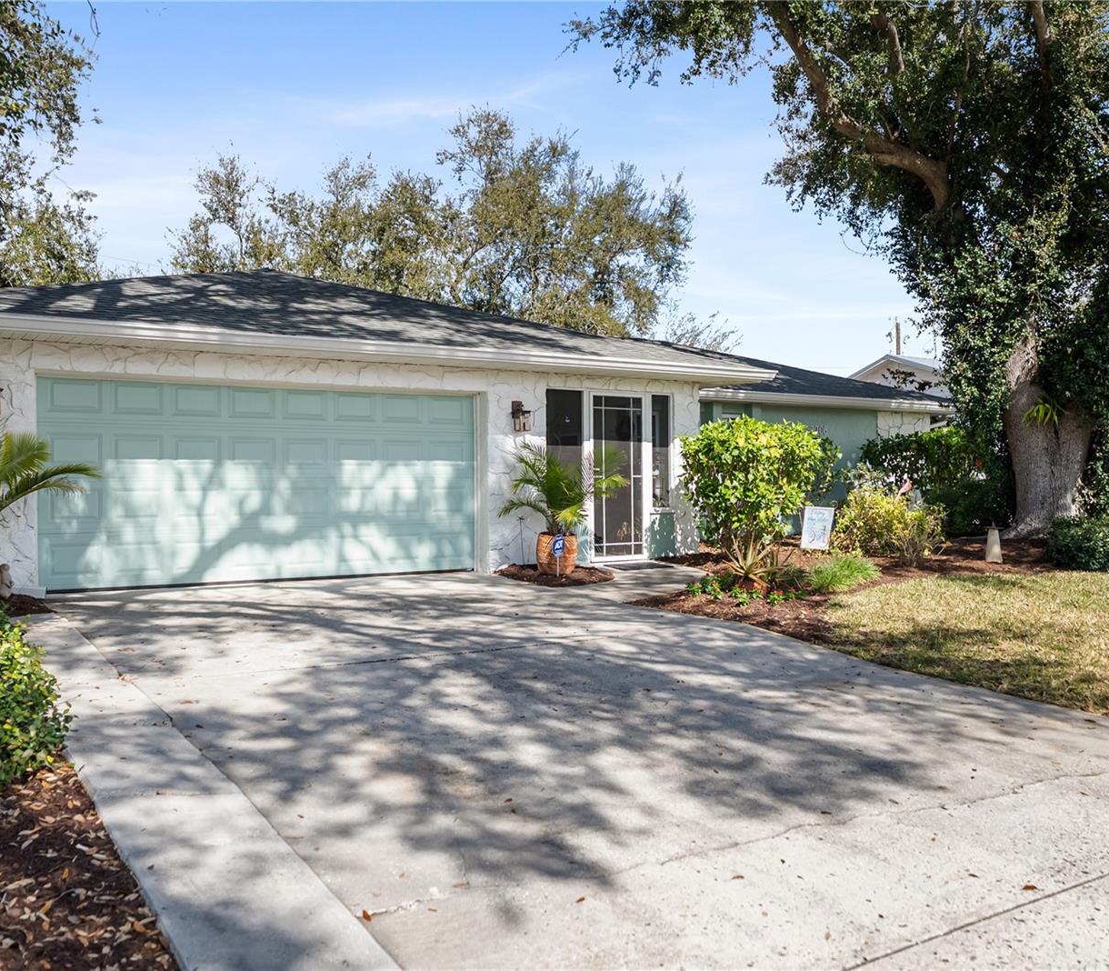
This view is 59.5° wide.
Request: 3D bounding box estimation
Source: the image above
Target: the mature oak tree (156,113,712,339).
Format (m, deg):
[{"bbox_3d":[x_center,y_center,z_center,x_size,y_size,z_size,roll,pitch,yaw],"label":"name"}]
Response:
[{"bbox_3d":[-3.350,-4.700,27.000,14.500,11.400,12.000,0,0,-31],"label":"mature oak tree"}]

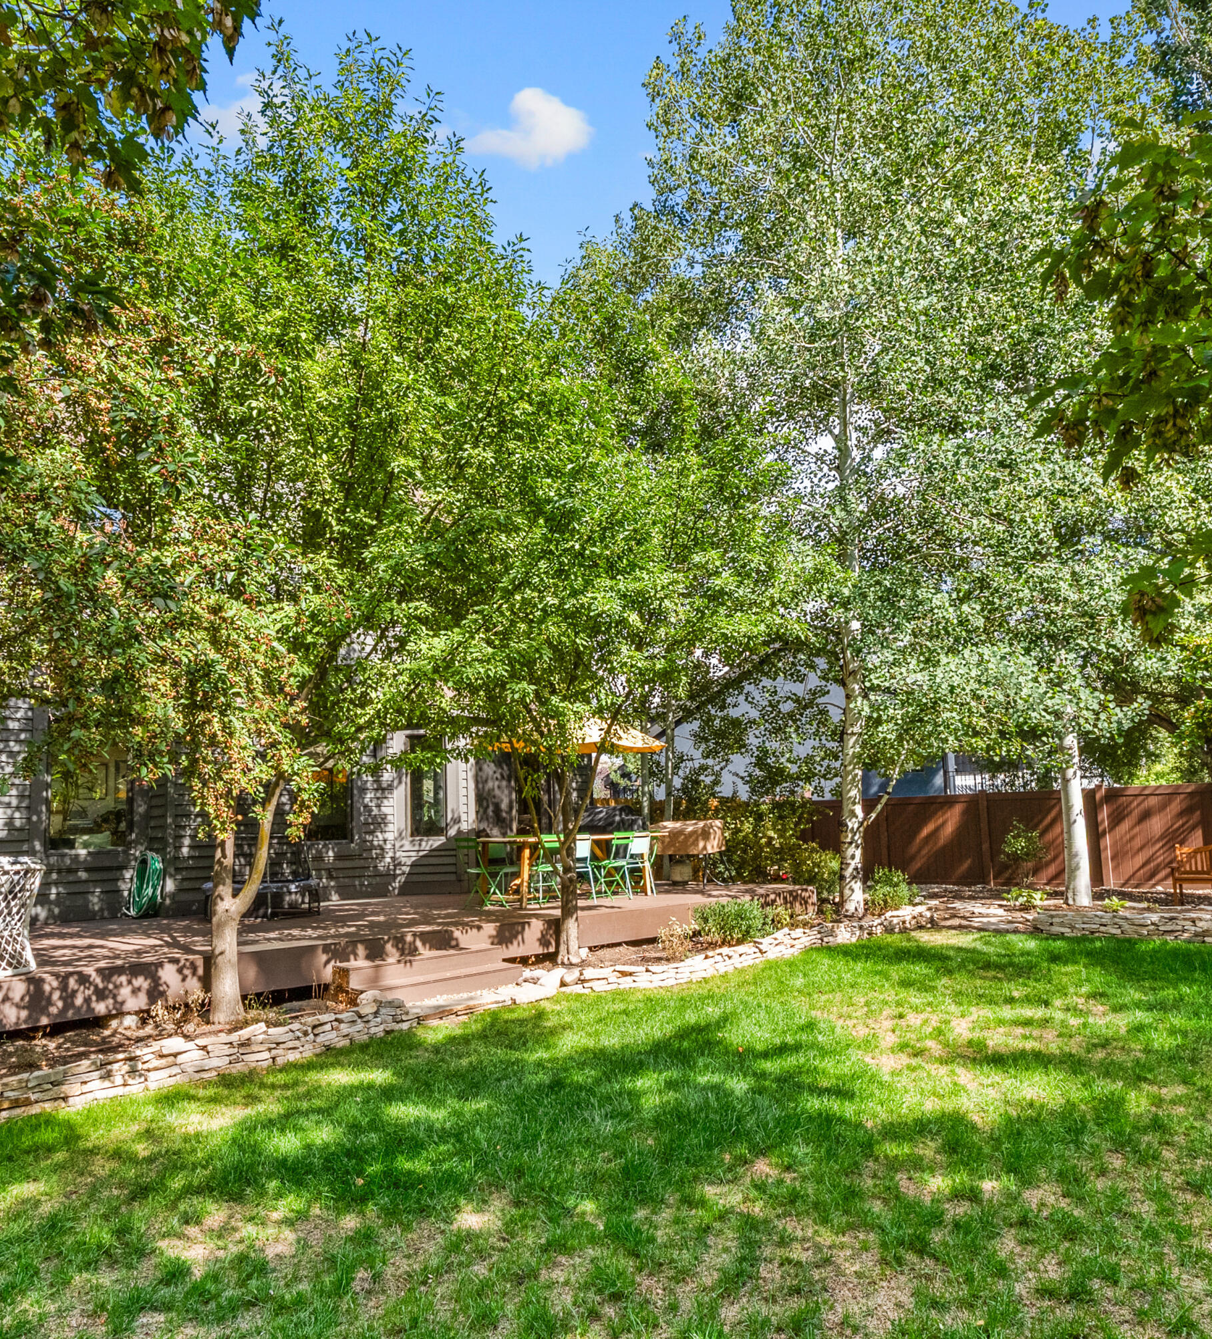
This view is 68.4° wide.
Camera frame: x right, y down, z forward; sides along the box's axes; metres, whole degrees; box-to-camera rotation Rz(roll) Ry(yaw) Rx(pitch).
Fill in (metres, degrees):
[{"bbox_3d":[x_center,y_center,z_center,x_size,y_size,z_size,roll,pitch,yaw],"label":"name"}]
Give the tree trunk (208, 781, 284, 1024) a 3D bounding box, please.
[{"bbox_3d":[-2.863,1.871,7.100,0.520,1.880,0.380,2,-8,-21],"label":"tree trunk"}]

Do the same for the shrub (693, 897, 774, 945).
[{"bbox_3d":[1.460,2.867,10.200,0.860,0.500,0.720,-1,-7,8],"label":"shrub"}]

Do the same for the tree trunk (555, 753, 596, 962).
[{"bbox_3d":[-0.305,1.977,9.150,0.420,2.100,0.360,0,-7,-2],"label":"tree trunk"}]

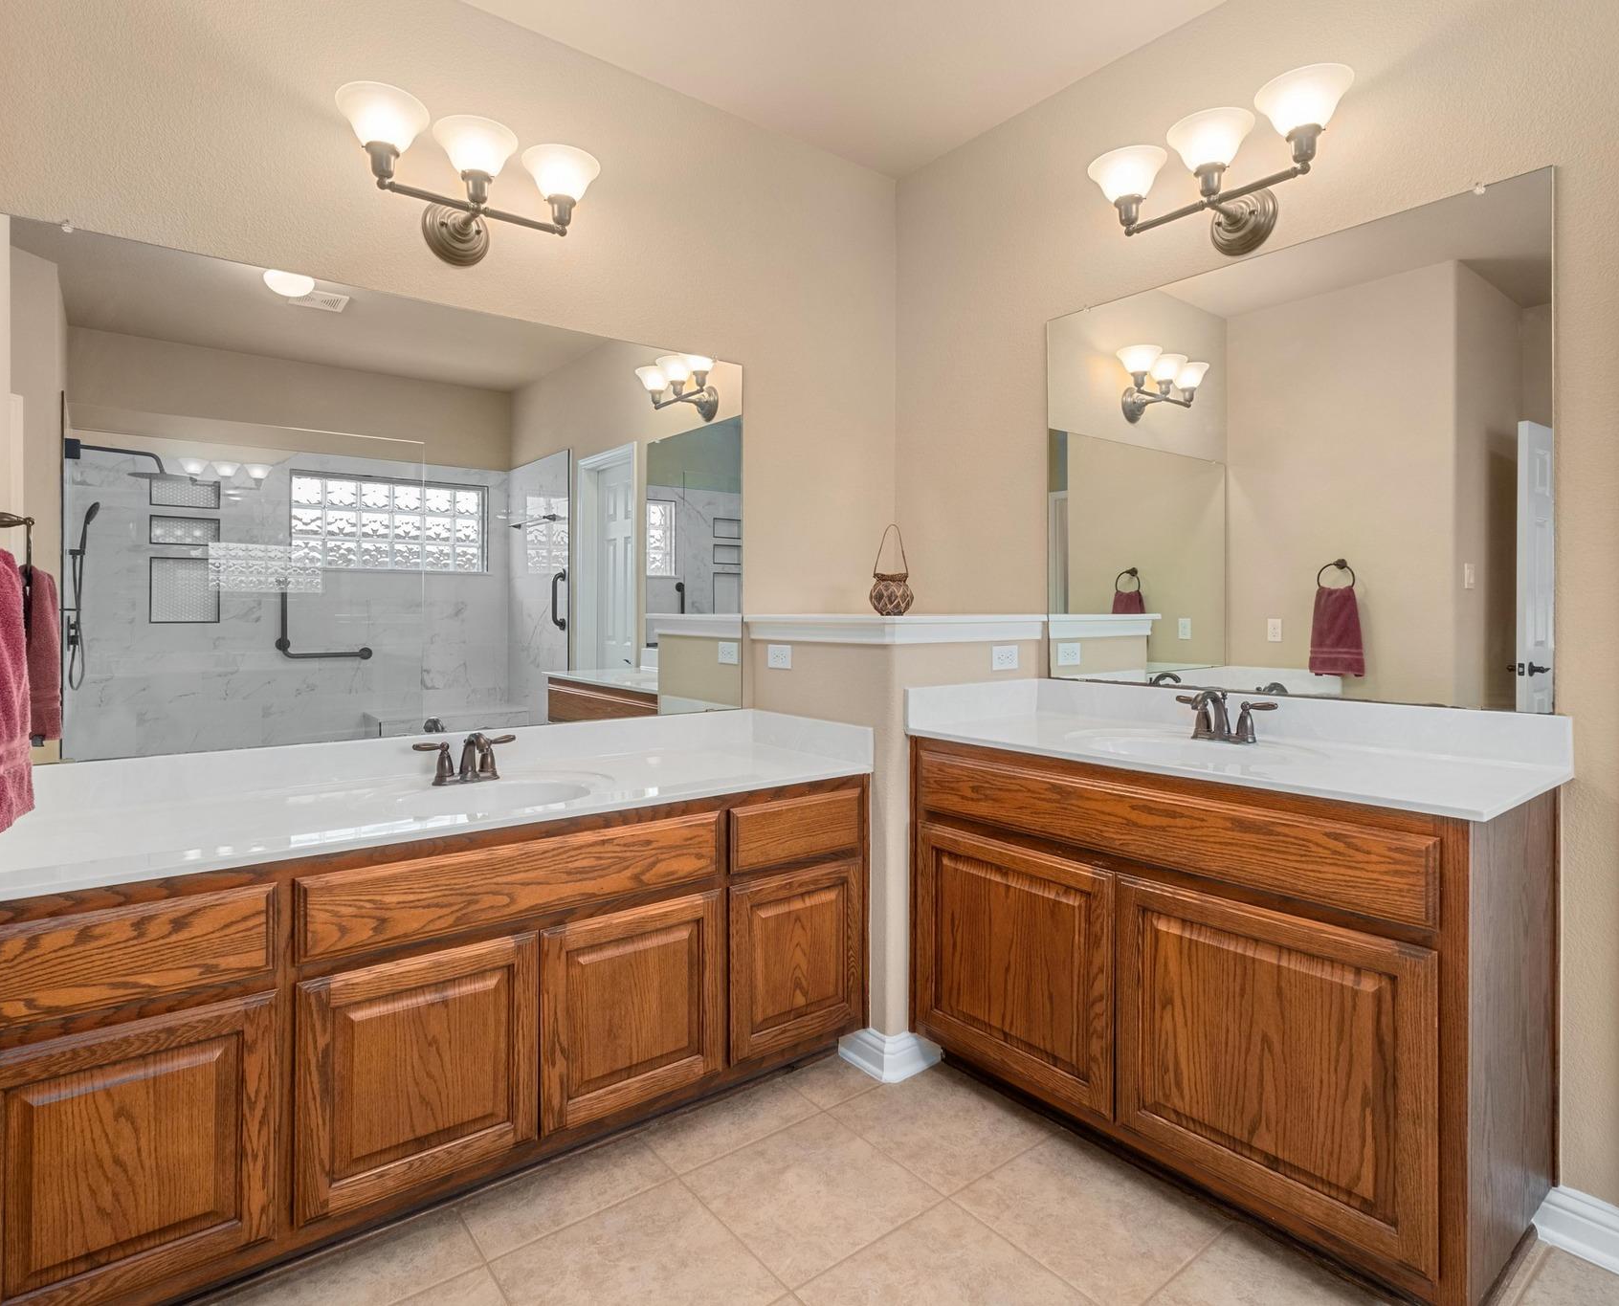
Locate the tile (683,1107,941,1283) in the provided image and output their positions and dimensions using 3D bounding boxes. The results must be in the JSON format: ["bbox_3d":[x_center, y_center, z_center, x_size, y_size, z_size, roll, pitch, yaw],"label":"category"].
[{"bbox_3d":[0.003,1.136,1.840,0.402,0.010,0.402,-2,3,-38],"label":"tile"}]

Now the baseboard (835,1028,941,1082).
[{"bbox_3d":[0.222,1.052,2.377,0.187,0.107,0.198,-2,3,-38],"label":"baseboard"}]

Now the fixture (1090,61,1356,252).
[{"bbox_3d":[0.977,-1.116,2.093,0.245,0.270,0.615,-2,3,-38],"label":"fixture"}]

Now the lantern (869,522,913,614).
[{"bbox_3d":[0.262,-0.263,2.760,0.140,0.292,0.140,0,2,0],"label":"lantern"}]

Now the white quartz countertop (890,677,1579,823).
[{"bbox_3d":[0.863,0.169,1.985,0.558,0.124,1.242,-2,3,-38],"label":"white quartz countertop"}]

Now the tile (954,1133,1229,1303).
[{"bbox_3d":[0.567,1.140,1.773,0.396,0.010,0.402,-2,3,-38],"label":"tile"}]

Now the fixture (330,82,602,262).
[{"bbox_3d":[-0.801,-1.099,2.103,0.615,0.265,0.244,-2,3,-38],"label":"fixture"}]

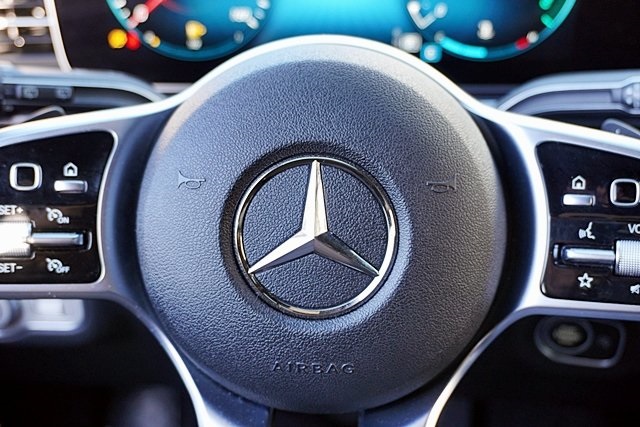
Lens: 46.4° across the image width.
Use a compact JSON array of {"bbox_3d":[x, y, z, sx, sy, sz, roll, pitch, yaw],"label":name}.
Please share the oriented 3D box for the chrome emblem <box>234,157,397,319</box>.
[{"bbox_3d":[-0.001,0.008,0.258,0.056,0.056,0.007,1,-1,3],"label":"chrome emblem"}]

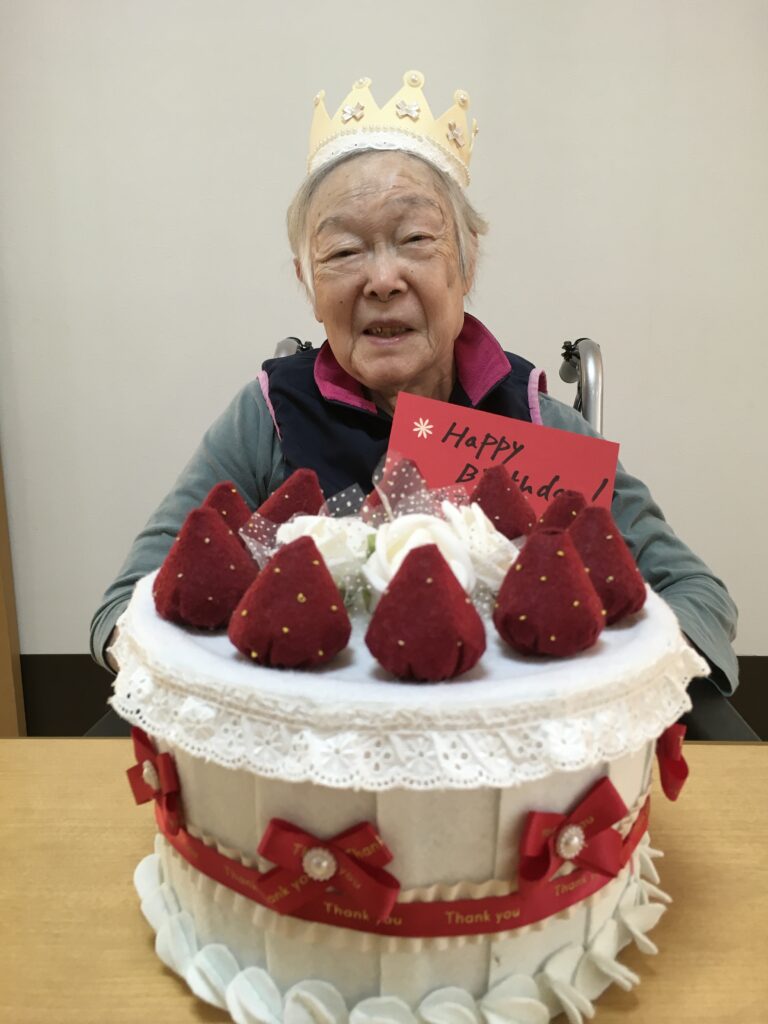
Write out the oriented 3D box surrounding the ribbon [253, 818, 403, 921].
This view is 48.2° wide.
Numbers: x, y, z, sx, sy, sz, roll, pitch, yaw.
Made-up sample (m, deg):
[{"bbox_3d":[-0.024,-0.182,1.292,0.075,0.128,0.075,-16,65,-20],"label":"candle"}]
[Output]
[{"bbox_3d":[-0.024,0.157,0.377,0.061,0.043,0.023,3,13,13],"label":"ribbon"}]

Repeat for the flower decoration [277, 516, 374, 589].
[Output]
[{"bbox_3d":[-0.036,0.025,0.517,0.060,0.046,0.056,0,12,0],"label":"flower decoration"}]

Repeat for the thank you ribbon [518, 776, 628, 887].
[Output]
[{"bbox_3d":[0.086,0.145,0.388,0.053,0.044,0.023,-6,14,-27],"label":"thank you ribbon"}]

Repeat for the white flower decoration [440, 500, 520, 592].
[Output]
[{"bbox_3d":[0.048,0.018,0.436,0.047,0.048,0.050,0,13,0],"label":"white flower decoration"}]

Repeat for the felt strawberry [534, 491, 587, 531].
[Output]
[{"bbox_3d":[0.102,0.012,0.468,0.050,0.052,0.050,0,13,0],"label":"felt strawberry"}]

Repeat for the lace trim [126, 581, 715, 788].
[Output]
[{"bbox_3d":[0.012,0.062,0.515,0.345,0.040,0.345,0,12,0],"label":"lace trim"}]

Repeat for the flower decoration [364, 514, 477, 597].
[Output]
[{"bbox_3d":[0.018,0.024,0.460,0.060,0.050,0.056,0,12,0],"label":"flower decoration"}]

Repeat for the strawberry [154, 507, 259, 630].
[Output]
[{"bbox_3d":[-0.085,0.025,0.406,0.050,0.052,0.050,0,13,0],"label":"strawberry"}]

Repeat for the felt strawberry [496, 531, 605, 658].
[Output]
[{"bbox_3d":[0.070,0.032,0.365,0.050,0.052,0.050,0,13,0],"label":"felt strawberry"}]

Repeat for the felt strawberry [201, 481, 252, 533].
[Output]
[{"bbox_3d":[-0.098,0.010,0.541,0.054,0.060,0.054,0,12,0],"label":"felt strawberry"}]

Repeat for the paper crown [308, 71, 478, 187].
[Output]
[{"bbox_3d":[0.006,-0.350,0.820,0.156,0.068,0.152,2,-3,0],"label":"paper crown"}]

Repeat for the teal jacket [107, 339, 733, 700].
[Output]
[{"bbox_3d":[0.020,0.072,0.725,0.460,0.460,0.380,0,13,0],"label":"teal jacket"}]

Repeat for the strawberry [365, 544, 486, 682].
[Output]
[{"bbox_3d":[0.017,0.039,0.344,0.050,0.052,0.050,0,13,0],"label":"strawberry"}]

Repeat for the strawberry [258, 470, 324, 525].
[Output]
[{"bbox_3d":[-0.049,0.000,0.516,0.050,0.052,0.050,0,13,0],"label":"strawberry"}]

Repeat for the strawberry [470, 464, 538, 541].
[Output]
[{"bbox_3d":[0.082,-0.003,0.603,0.054,0.060,0.054,0,12,0],"label":"strawberry"}]

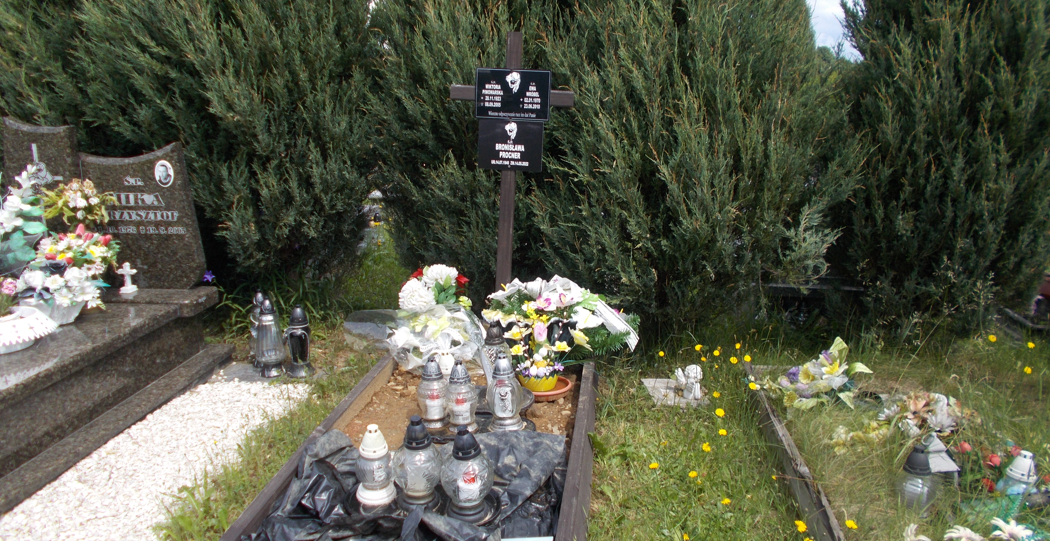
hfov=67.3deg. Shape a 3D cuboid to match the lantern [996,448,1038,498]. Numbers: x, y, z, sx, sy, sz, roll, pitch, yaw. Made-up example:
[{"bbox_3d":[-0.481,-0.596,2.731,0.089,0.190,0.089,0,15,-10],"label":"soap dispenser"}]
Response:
[{"bbox_3d":[1.484,0.649,2.384,0.130,0.225,0.130,11,12,4],"label":"lantern"}]

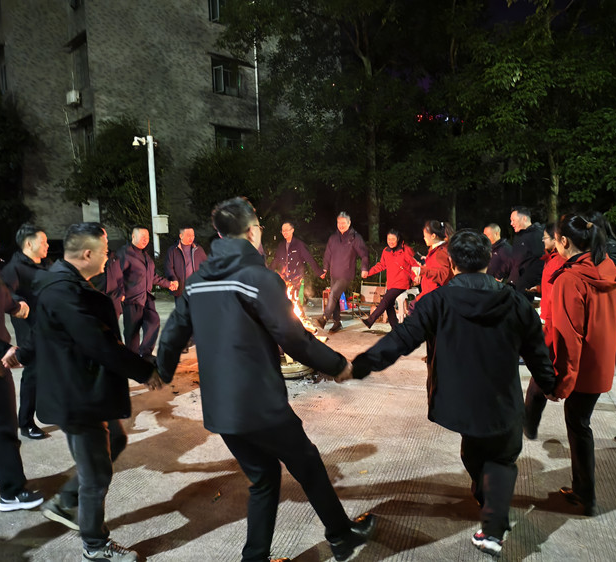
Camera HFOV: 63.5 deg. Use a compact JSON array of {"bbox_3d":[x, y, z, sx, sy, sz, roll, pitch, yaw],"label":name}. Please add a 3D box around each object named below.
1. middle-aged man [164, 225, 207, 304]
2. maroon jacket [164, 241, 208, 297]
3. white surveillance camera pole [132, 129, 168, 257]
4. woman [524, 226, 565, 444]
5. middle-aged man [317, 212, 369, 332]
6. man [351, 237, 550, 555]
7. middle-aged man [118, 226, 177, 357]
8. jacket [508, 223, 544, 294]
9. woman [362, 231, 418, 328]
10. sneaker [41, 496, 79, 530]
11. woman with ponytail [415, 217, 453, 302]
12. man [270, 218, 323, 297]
[{"bbox_3d":[-1.619,0.116,6.750,0.680,1.710,0.450,-5,7,-26],"label":"middle-aged man"},{"bbox_3d":[-1.634,-0.177,6.700,0.620,0.700,0.360,-5,6,-25],"label":"maroon jacket"},{"bbox_3d":[-4.042,-1.797,12.911,0.820,4.200,0.320,-2,6,0],"label":"white surveillance camera pole"},{"bbox_3d":[1.803,0.337,3.600,0.430,1.570,0.480,1,7,28],"label":"woman"},{"bbox_3d":[0.509,-0.097,7.150,0.680,1.710,0.520,0,6,18],"label":"middle-aged man"},{"bbox_3d":[0.727,0.522,2.560,1.030,1.620,0.550,-2,6,-4],"label":"man"},{"bbox_3d":[-2.042,0.177,6.300,0.500,1.720,0.720,2,7,35],"label":"middle-aged man"},{"bbox_3d":[2.127,-0.165,4.850,0.380,0.750,0.550,0,6,19],"label":"jacket"},{"bbox_3d":[1.225,0.030,7.400,0.750,1.570,0.600,2,7,34],"label":"woman"},{"bbox_3d":[-1.283,1.262,2.680,0.280,0.115,0.105,26,3,-7],"label":"sneaker"},{"bbox_3d":[1.472,0.138,5.750,0.500,1.670,0.520,-2,6,0],"label":"woman with ponytail"},{"bbox_3d":[-0.206,-0.071,7.600,0.800,1.680,0.450,-1,6,9],"label":"man"}]

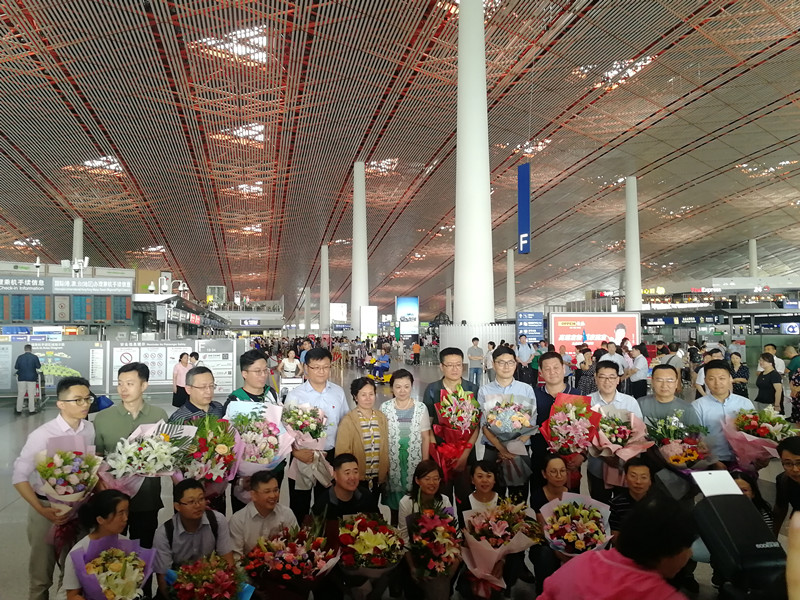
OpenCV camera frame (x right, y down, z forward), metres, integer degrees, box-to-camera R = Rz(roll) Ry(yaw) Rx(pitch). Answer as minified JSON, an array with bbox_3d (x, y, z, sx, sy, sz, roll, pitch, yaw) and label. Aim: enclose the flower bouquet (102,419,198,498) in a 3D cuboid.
[{"bbox_3d":[-1.483,0.935,3.680,0.520,0.410,0.340,1,-3,-20],"label":"flower bouquet"}]

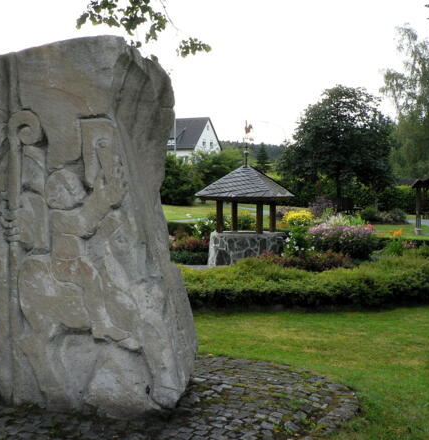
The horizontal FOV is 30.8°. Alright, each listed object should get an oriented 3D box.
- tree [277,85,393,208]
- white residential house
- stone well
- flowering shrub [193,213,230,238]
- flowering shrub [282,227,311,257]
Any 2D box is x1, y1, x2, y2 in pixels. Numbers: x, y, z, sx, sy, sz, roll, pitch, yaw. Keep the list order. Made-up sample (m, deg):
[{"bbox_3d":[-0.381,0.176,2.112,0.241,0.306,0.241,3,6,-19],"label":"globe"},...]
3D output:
[{"bbox_3d":[8.068,-4.734,52.000,7.700,8.600,7.600,0,2,0],"label":"tree"},{"bbox_3d":[-6.220,-12.359,126.000,11.500,8.200,10.200,1,2,25],"label":"white residential house"},{"bbox_3d":[0.767,0.707,18.700,1.870,0.830,1.870,0,2,0],"label":"stone well"},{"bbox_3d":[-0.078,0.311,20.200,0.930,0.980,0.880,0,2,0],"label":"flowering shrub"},{"bbox_3d":[1.958,0.566,18.400,0.670,0.820,0.680,0,2,0],"label":"flowering shrub"}]

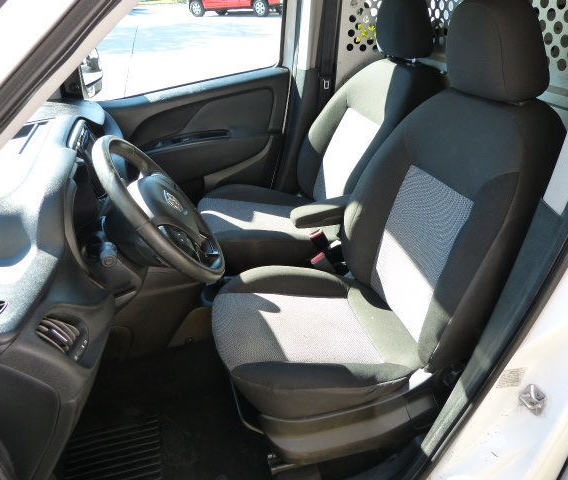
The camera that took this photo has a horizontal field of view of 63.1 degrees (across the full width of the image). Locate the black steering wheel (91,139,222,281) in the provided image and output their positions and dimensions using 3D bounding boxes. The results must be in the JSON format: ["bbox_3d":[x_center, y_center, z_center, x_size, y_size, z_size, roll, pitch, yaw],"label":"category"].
[{"bbox_3d":[-0.271,-0.054,0.983,0.100,0.380,0.380,-37,32,7],"label":"black steering wheel"}]

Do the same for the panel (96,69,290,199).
[{"bbox_3d":[-0.396,-0.425,2.026,0.860,0.610,0.130,-6,30,-11],"label":"panel"}]

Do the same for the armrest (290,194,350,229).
[{"bbox_3d":[0.160,-0.097,1.413,0.290,0.080,0.080,-11,31,-8],"label":"armrest"}]

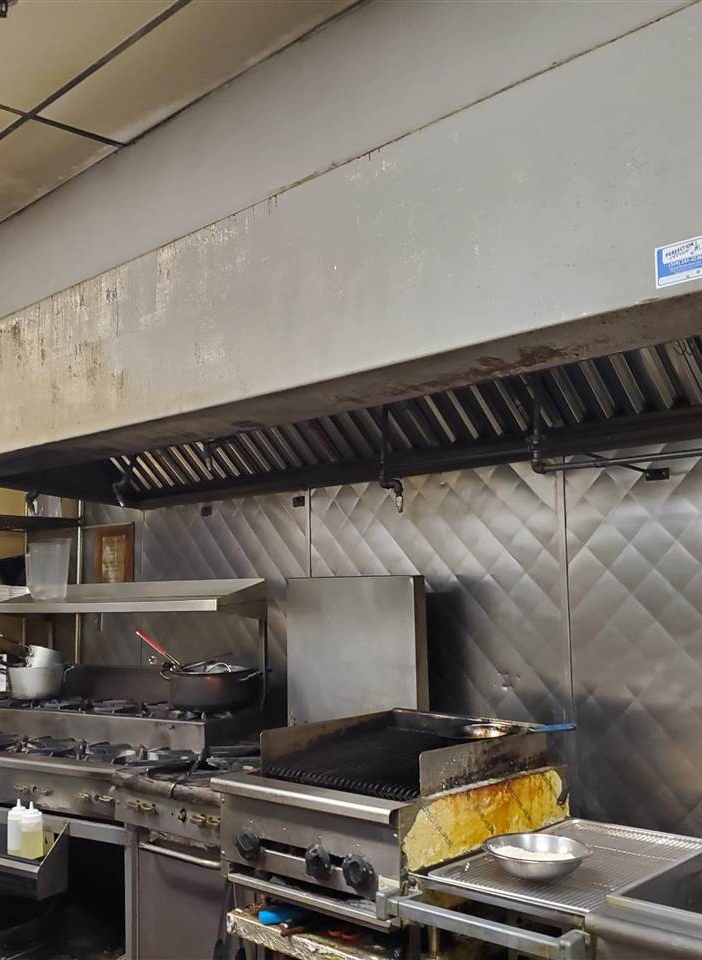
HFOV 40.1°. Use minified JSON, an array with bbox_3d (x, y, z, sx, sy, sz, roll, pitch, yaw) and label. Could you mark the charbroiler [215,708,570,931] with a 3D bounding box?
[{"bbox_3d":[0.118,0.996,3.012,0.740,0.420,0.840,-7,-9,43],"label":"charbroiler"}]

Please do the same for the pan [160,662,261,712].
[{"bbox_3d":[-0.558,0.820,3.833,0.410,0.155,0.360,-2,-6,7],"label":"pan"}]

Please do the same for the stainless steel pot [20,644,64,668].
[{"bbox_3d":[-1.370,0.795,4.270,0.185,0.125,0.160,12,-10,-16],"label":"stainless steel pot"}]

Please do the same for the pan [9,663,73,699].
[{"bbox_3d":[-1.263,0.813,3.880,0.240,0.140,0.240,-7,-9,44],"label":"pan"}]

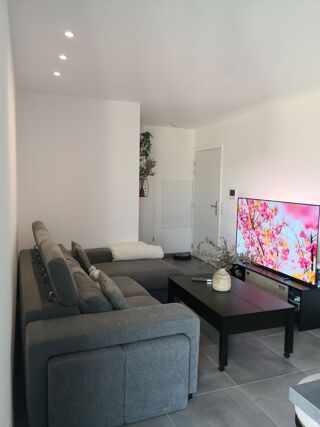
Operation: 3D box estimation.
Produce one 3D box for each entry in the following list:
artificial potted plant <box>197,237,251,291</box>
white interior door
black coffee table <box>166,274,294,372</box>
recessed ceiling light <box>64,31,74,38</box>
[{"bbox_3d":[0.609,0.484,3.170,0.490,0.470,0.400,2,5,11],"label":"artificial potted plant"},{"bbox_3d":[0.870,-0.147,6.235,0.050,2.070,0.940,-1,5,-21],"label":"white interior door"},{"bbox_3d":[0.602,0.942,3.146,0.681,0.439,1.114,-1,5,-21],"label":"black coffee table"},{"bbox_3d":[-0.684,-1.356,2.518,0.083,0.030,0.083,-1,5,-21],"label":"recessed ceiling light"}]

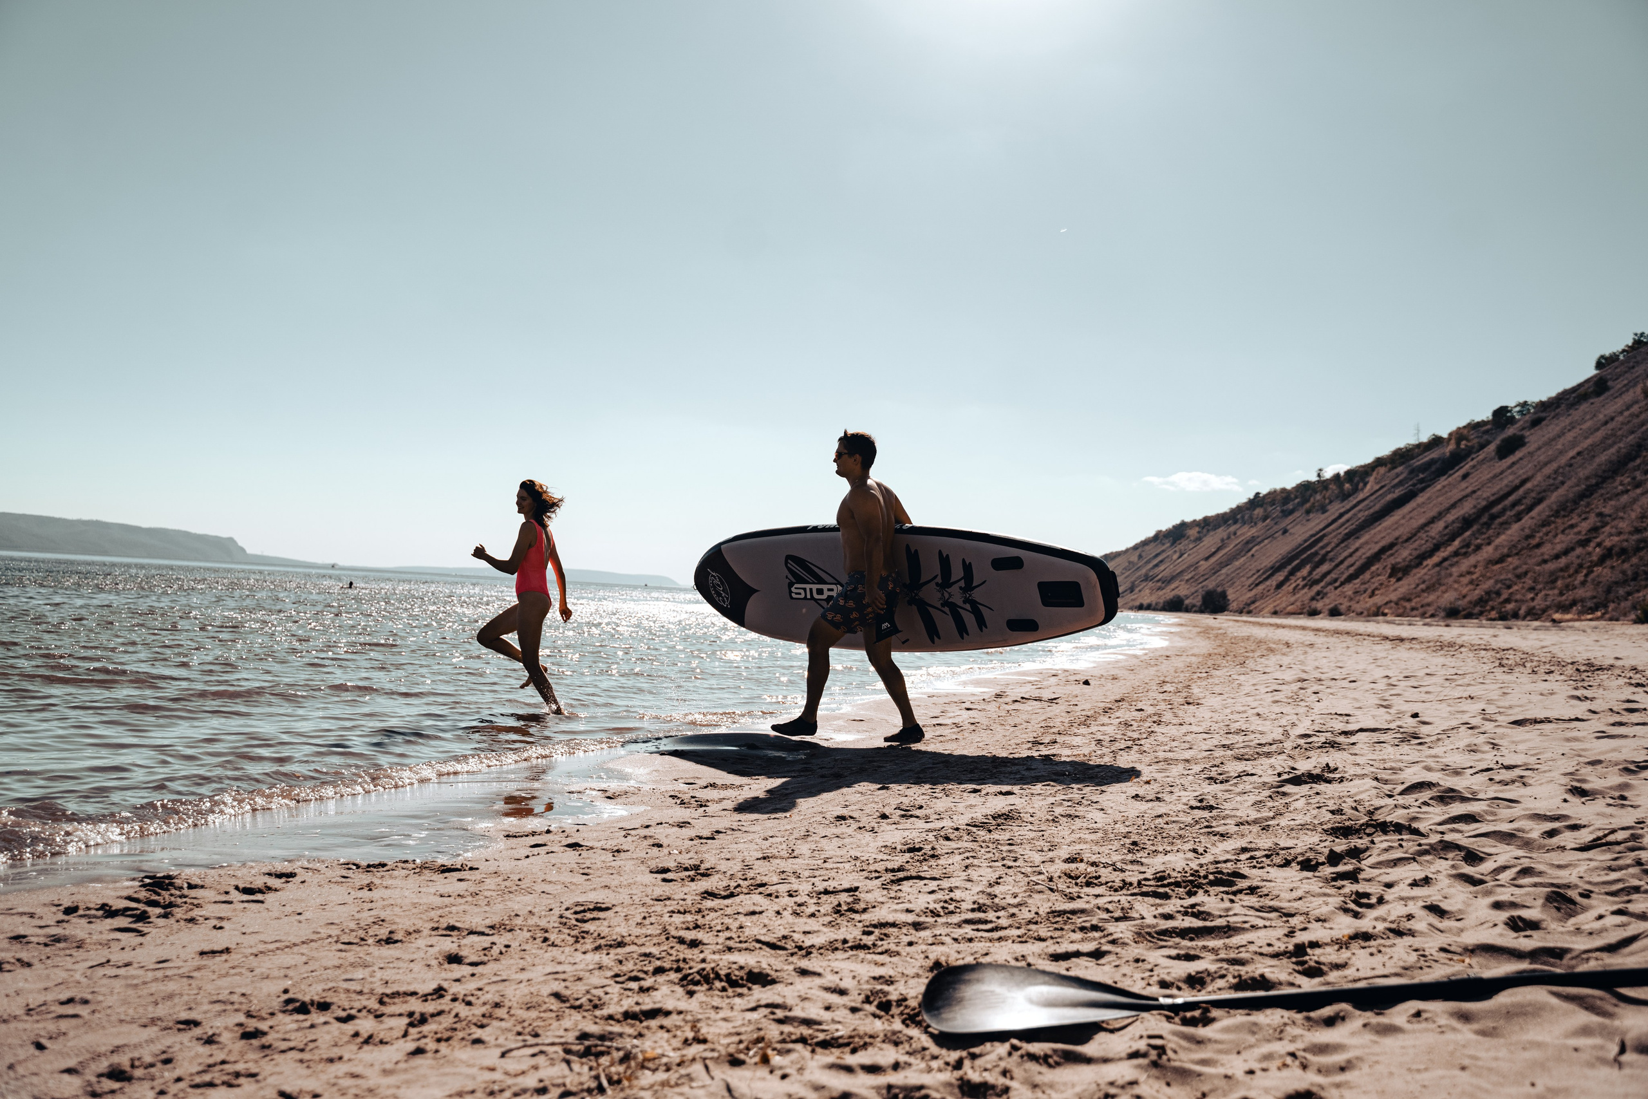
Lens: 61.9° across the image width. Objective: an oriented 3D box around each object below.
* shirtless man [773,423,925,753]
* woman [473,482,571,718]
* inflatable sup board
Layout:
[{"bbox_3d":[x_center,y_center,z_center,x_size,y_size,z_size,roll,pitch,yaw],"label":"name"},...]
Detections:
[{"bbox_3d":[0.149,0.221,7.740,0.900,1.750,0.600,2,-2,34],"label":"shirtless man"},{"bbox_3d":[-2.050,0.328,9.330,0.660,1.600,0.520,2,-2,20],"label":"woman"},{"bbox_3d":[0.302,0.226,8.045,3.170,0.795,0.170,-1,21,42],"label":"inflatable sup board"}]

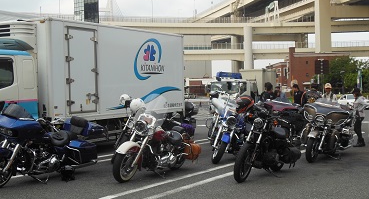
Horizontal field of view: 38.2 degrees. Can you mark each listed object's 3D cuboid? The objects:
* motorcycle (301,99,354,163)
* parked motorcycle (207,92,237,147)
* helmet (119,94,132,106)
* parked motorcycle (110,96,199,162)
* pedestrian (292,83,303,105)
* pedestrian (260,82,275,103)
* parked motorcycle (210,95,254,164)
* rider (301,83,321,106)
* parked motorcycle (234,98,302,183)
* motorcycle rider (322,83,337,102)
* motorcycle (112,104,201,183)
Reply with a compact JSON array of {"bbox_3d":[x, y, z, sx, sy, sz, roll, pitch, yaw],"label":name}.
[{"bbox_3d":[3.158,0.613,11.850,0.950,1.360,2.550,1,2,30],"label":"motorcycle"},{"bbox_3d":[1.220,0.548,14.404,0.900,1.380,2.400,1,2,30],"label":"parked motorcycle"},{"bbox_3d":[-1.318,0.007,11.950,0.290,0.250,0.240,-1,2,-37],"label":"helmet"},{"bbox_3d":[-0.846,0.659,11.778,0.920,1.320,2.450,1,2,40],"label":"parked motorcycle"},{"bbox_3d":[3.587,0.328,16.778,0.500,1.670,0.320,1,2,37],"label":"pedestrian"},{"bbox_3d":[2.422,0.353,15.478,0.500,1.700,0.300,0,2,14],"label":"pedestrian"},{"bbox_3d":[1.140,0.644,11.697,0.900,1.330,2.400,1,2,30],"label":"parked motorcycle"},{"bbox_3d":[3.803,0.347,15.778,0.520,1.680,0.320,0,1,6],"label":"rider"},{"bbox_3d":[1.419,0.727,9.430,0.880,1.280,2.220,1,2,34],"label":"parked motorcycle"},{"bbox_3d":[4.428,0.331,16.278,0.500,1.680,0.320,0,1,6],"label":"motorcycle rider"},{"bbox_3d":[-0.499,0.714,9.607,0.920,1.320,2.420,1,2,33],"label":"motorcycle"}]

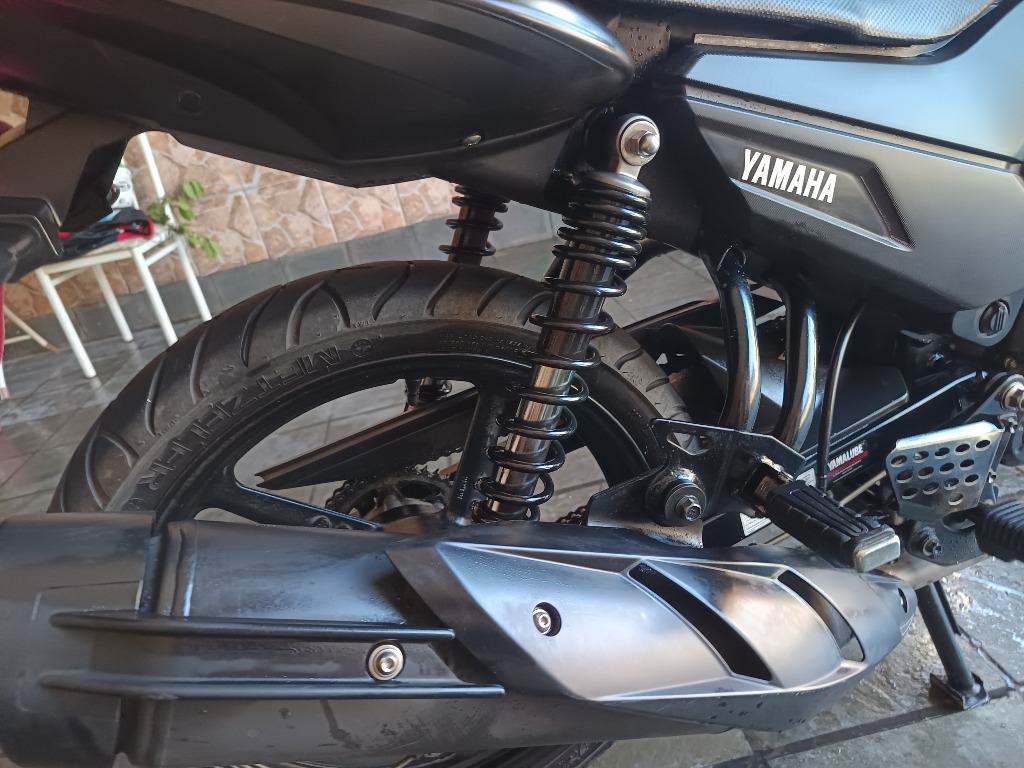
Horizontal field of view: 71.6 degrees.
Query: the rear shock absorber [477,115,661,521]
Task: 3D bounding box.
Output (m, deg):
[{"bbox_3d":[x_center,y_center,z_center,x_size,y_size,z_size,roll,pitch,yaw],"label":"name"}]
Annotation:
[{"bbox_3d":[0.027,-0.003,0.493,0.058,0.365,0.058,12,16,-23],"label":"rear shock absorber"}]

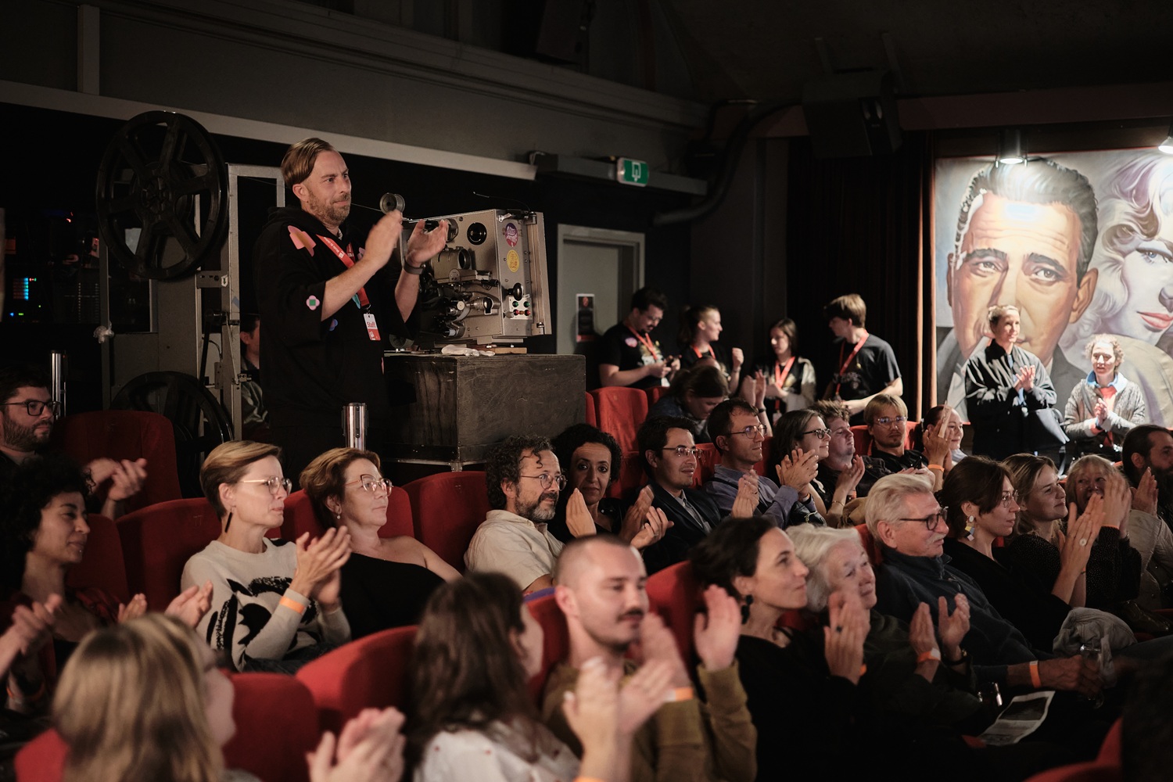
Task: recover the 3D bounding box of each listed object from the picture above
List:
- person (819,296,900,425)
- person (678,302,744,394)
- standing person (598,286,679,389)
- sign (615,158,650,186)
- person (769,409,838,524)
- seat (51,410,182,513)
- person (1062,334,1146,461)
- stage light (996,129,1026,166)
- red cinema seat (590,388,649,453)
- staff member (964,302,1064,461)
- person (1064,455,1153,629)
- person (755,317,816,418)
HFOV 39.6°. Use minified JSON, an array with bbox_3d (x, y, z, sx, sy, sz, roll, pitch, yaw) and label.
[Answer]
[{"bbox_3d":[1.441,0.368,8.751,0.490,1.770,0.370,2,3,41],"label":"person"},{"bbox_3d":[0.709,0.366,9.357,0.450,1.720,0.340,-2,3,-41],"label":"person"},{"bbox_3d":[0.308,0.360,8.505,0.390,1.800,0.480,2,3,41],"label":"standing person"},{"bbox_3d":[0.272,-1.264,9.400,0.060,0.155,0.300,1,2,32],"label":"sign"},{"bbox_3d":[1.062,0.681,7.046,0.750,1.190,0.520,1,2,32],"label":"person"},{"bbox_3d":[-1.369,0.565,5.171,0.620,1.000,0.550,1,2,32],"label":"seat"},{"bbox_3d":[3.021,0.464,9.498,0.490,1.580,0.350,0,2,9],"label":"person"},{"bbox_3d":[2.451,-1.412,9.400,0.170,0.230,0.170,1,2,27],"label":"stage light"},{"bbox_3d":[0.311,0.491,7.521,0.620,1.000,0.550,1,2,32],"label":"red cinema seat"},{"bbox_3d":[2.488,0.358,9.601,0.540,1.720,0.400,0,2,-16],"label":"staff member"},{"bbox_3d":[2.026,0.843,6.007,0.550,1.190,0.750,-2,3,-41],"label":"person"},{"bbox_3d":[1.115,0.402,9.402,0.440,1.650,0.320,1,2,25],"label":"person"}]

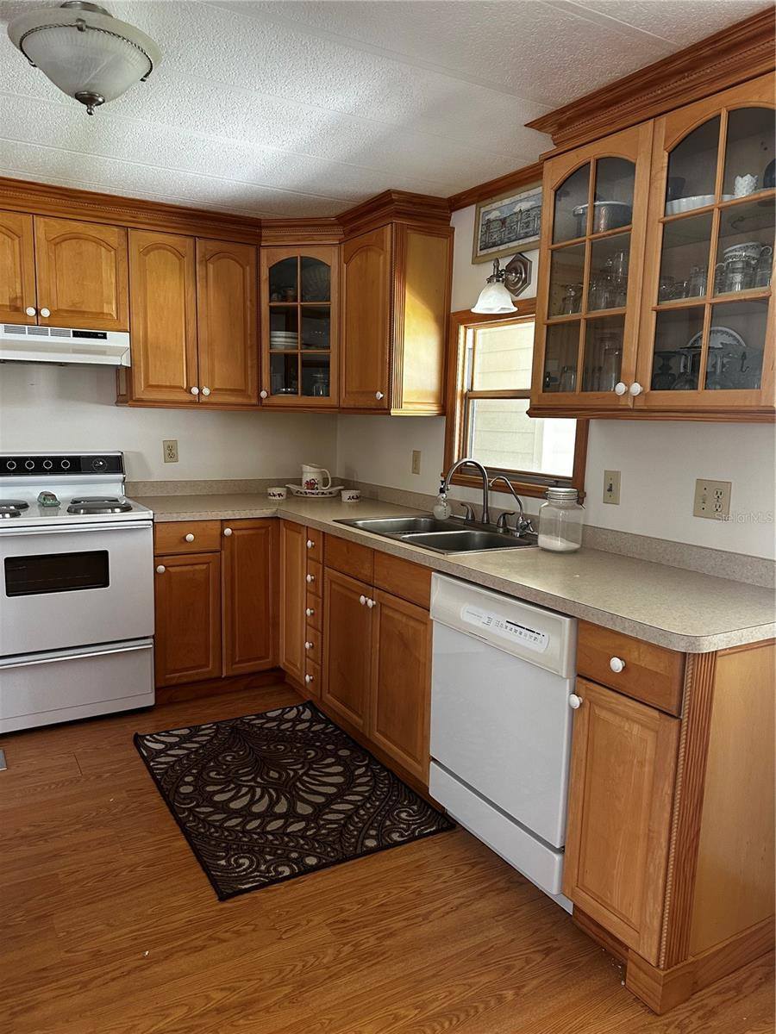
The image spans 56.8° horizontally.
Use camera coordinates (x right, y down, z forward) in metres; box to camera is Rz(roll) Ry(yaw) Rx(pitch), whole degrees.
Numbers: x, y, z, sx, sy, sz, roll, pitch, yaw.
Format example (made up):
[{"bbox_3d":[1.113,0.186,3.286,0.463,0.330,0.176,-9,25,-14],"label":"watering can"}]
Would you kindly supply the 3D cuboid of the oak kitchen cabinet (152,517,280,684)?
[{"bbox_3d":[-0.931,0.355,3.578,0.587,0.782,0.611,-3,9,-31],"label":"oak kitchen cabinet"}]

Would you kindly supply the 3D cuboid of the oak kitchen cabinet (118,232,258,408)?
[{"bbox_3d":[-0.991,-0.932,3.531,0.613,0.783,0.340,-3,9,-31],"label":"oak kitchen cabinet"}]

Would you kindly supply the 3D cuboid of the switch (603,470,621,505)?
[{"bbox_3d":[0.768,-0.099,2.463,0.014,0.115,0.069,-3,9,-31],"label":"switch"}]

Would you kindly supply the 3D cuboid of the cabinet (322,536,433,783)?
[{"bbox_3d":[0.188,0.484,2.892,0.600,0.795,0.880,-3,9,-30],"label":"cabinet"}]

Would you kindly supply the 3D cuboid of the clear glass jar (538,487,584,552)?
[{"bbox_3d":[0.612,0.006,2.511,0.151,0.209,0.151,1,8,0],"label":"clear glass jar"}]

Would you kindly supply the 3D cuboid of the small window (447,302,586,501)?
[{"bbox_3d":[0.509,-0.477,2.866,0.080,0.742,0.870,-3,9,-30],"label":"small window"}]

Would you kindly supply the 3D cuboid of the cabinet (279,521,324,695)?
[{"bbox_3d":[-0.140,0.398,3.418,0.601,0.782,0.475,-3,9,-31],"label":"cabinet"}]

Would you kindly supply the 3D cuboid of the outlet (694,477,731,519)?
[{"bbox_3d":[0.956,-0.051,2.112,0.008,0.113,0.116,-3,9,-30],"label":"outlet"}]

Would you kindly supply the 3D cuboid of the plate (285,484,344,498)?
[{"bbox_3d":[-0.395,-0.144,3.982,0.335,0.050,0.200,2,8,2],"label":"plate"}]

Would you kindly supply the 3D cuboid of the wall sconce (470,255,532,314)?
[{"bbox_3d":[0.425,-0.913,2.770,0.209,0.230,0.176,-3,9,-31],"label":"wall sconce"}]

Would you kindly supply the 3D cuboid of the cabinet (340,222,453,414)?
[{"bbox_3d":[0.016,-0.879,3.342,0.315,0.805,0.487,-3,9,-30],"label":"cabinet"}]

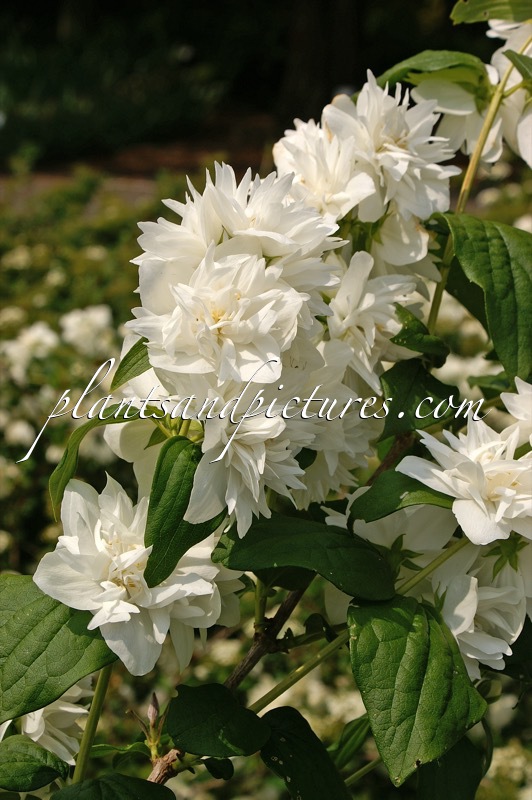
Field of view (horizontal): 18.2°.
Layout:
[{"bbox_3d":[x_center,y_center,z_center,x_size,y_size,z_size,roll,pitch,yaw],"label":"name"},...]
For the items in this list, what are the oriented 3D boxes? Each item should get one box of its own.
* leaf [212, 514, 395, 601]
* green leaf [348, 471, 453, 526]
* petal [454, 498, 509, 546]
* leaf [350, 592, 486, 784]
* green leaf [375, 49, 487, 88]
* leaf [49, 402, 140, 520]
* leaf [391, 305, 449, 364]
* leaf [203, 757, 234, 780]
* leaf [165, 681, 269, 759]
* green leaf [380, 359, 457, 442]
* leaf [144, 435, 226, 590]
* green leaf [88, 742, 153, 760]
[{"bbox_3d":[0.012,0.051,0.539,0.058,0.013,0.029,13,45,12],"label":"leaf"},{"bbox_3d":[0.044,0.033,0.545,0.035,0.009,0.019,-12,44,-15],"label":"green leaf"},{"bbox_3d":[0.069,0.039,0.534,0.018,0.017,0.005,-4,-30,-5],"label":"petal"},{"bbox_3d":[0.048,0.093,0.534,0.042,0.059,0.014,7,-15,2],"label":"leaf"},{"bbox_3d":[0.055,-0.113,0.576,0.042,0.009,0.025,-12,24,-12],"label":"green leaf"},{"bbox_3d":[-0.051,0.019,0.505,0.014,0.043,0.021,40,0,-12],"label":"leaf"},{"bbox_3d":[0.052,-0.022,0.566,0.018,0.009,0.017,7,34,-28],"label":"leaf"},{"bbox_3d":[-0.015,0.122,0.550,0.011,0.004,0.009,22,59,21],"label":"leaf"},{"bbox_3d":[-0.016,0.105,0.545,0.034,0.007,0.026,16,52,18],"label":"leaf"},{"bbox_3d":[0.048,0.001,0.530,0.025,0.029,0.014,31,9,4],"label":"green leaf"},{"bbox_3d":[-0.024,0.033,0.490,0.022,0.046,0.017,10,-6,14],"label":"leaf"},{"bbox_3d":[-0.050,0.119,0.566,0.020,0.005,0.012,-3,18,-15],"label":"green leaf"}]

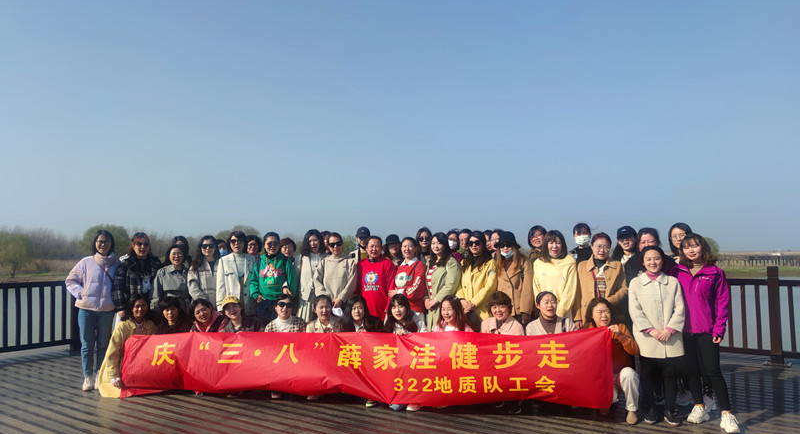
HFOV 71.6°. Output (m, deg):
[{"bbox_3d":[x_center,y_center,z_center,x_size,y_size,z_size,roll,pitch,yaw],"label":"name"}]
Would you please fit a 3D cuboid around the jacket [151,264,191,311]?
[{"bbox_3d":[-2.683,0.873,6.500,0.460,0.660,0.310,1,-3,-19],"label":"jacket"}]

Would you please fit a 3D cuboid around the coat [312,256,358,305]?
[{"bbox_3d":[-0.715,0.704,6.200,0.490,0.590,0.310,0,-3,-5],"label":"coat"}]

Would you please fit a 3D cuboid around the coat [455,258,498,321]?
[{"bbox_3d":[0.772,0.840,5.600,0.460,0.860,0.300,-1,-4,16],"label":"coat"}]

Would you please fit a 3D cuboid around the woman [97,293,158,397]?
[{"bbox_3d":[-2.867,1.367,5.880,0.580,1.030,0.650,1,-3,-18],"label":"woman"}]

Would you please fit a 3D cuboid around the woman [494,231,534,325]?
[{"bbox_3d":[1.160,0.982,5.620,0.480,1.660,0.320,-1,-4,12],"label":"woman"}]

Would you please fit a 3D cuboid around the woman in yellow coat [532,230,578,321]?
[{"bbox_3d":[1.519,0.968,5.420,0.470,1.660,0.320,-1,-4,8],"label":"woman in yellow coat"}]

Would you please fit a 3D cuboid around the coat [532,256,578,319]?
[{"bbox_3d":[1.542,0.698,5.467,0.470,0.650,0.300,-1,-4,14],"label":"coat"}]

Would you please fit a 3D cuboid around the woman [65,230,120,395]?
[{"bbox_3d":[-3.387,1.038,6.130,0.540,1.720,0.360,1,-3,-18],"label":"woman"}]

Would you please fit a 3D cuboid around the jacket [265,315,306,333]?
[{"bbox_3d":[-1.146,1.257,5.550,0.450,0.550,0.380,0,-4,-3],"label":"jacket"}]

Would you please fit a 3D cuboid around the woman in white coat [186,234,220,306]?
[{"bbox_3d":[-2.139,1.025,6.047,0.470,1.627,0.300,2,-4,-22],"label":"woman in white coat"}]

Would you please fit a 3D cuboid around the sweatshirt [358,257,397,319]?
[{"bbox_3d":[-0.248,0.794,6.120,0.450,0.680,0.310,-1,-3,6],"label":"sweatshirt"}]

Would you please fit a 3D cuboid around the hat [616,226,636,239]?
[{"bbox_3d":[2.389,0.163,5.852,0.200,0.150,0.260,-1,-4,17],"label":"hat"}]

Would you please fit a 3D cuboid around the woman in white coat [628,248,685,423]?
[{"bbox_3d":[2.289,1.027,4.950,0.490,1.560,0.360,-1,-3,7],"label":"woman in white coat"}]

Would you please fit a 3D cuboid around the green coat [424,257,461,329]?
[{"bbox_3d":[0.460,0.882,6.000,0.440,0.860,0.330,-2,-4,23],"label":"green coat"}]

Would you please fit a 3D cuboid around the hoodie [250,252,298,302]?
[{"bbox_3d":[-1.342,0.662,5.930,0.510,0.560,0.290,0,-4,-4],"label":"hoodie"}]

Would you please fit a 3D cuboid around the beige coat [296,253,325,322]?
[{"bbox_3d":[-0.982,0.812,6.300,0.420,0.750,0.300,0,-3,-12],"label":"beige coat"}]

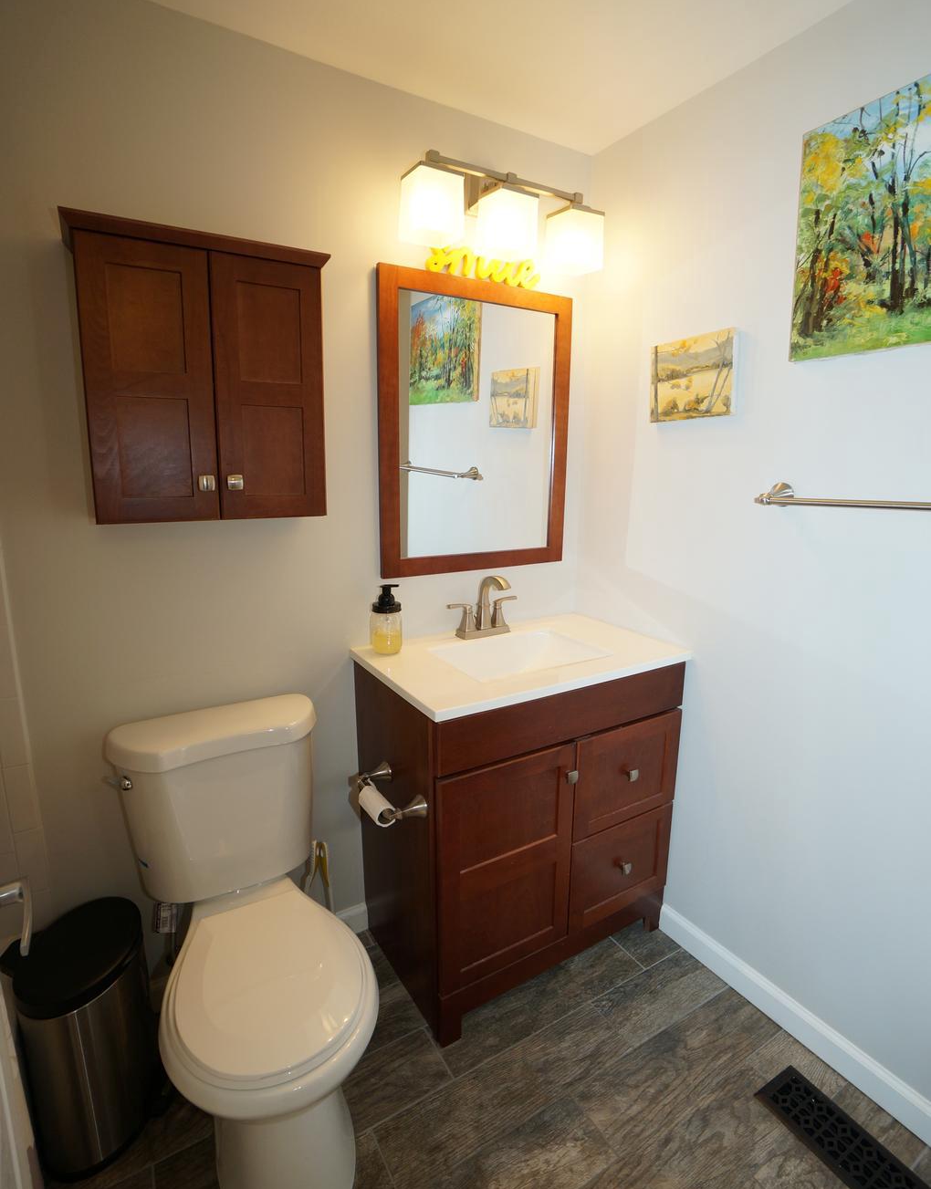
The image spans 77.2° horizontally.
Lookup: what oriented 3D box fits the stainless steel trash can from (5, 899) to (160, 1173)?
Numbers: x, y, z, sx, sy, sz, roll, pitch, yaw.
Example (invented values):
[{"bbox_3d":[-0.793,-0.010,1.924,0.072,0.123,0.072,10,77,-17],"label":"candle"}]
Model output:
[{"bbox_3d":[-0.761,0.881,1.176,0.260,0.430,0.280,-2,12,-11],"label":"stainless steel trash can"}]

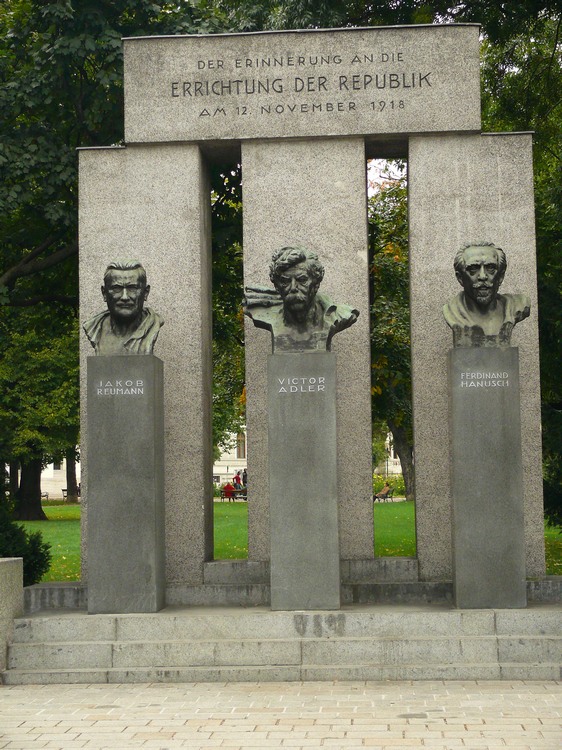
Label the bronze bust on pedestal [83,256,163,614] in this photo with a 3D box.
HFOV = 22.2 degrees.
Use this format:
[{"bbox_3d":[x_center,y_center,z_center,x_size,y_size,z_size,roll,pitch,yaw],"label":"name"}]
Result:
[{"bbox_3d":[-1.310,0.499,11.992,0.690,2.927,0.491,-1,-4,4],"label":"bronze bust on pedestal"}]

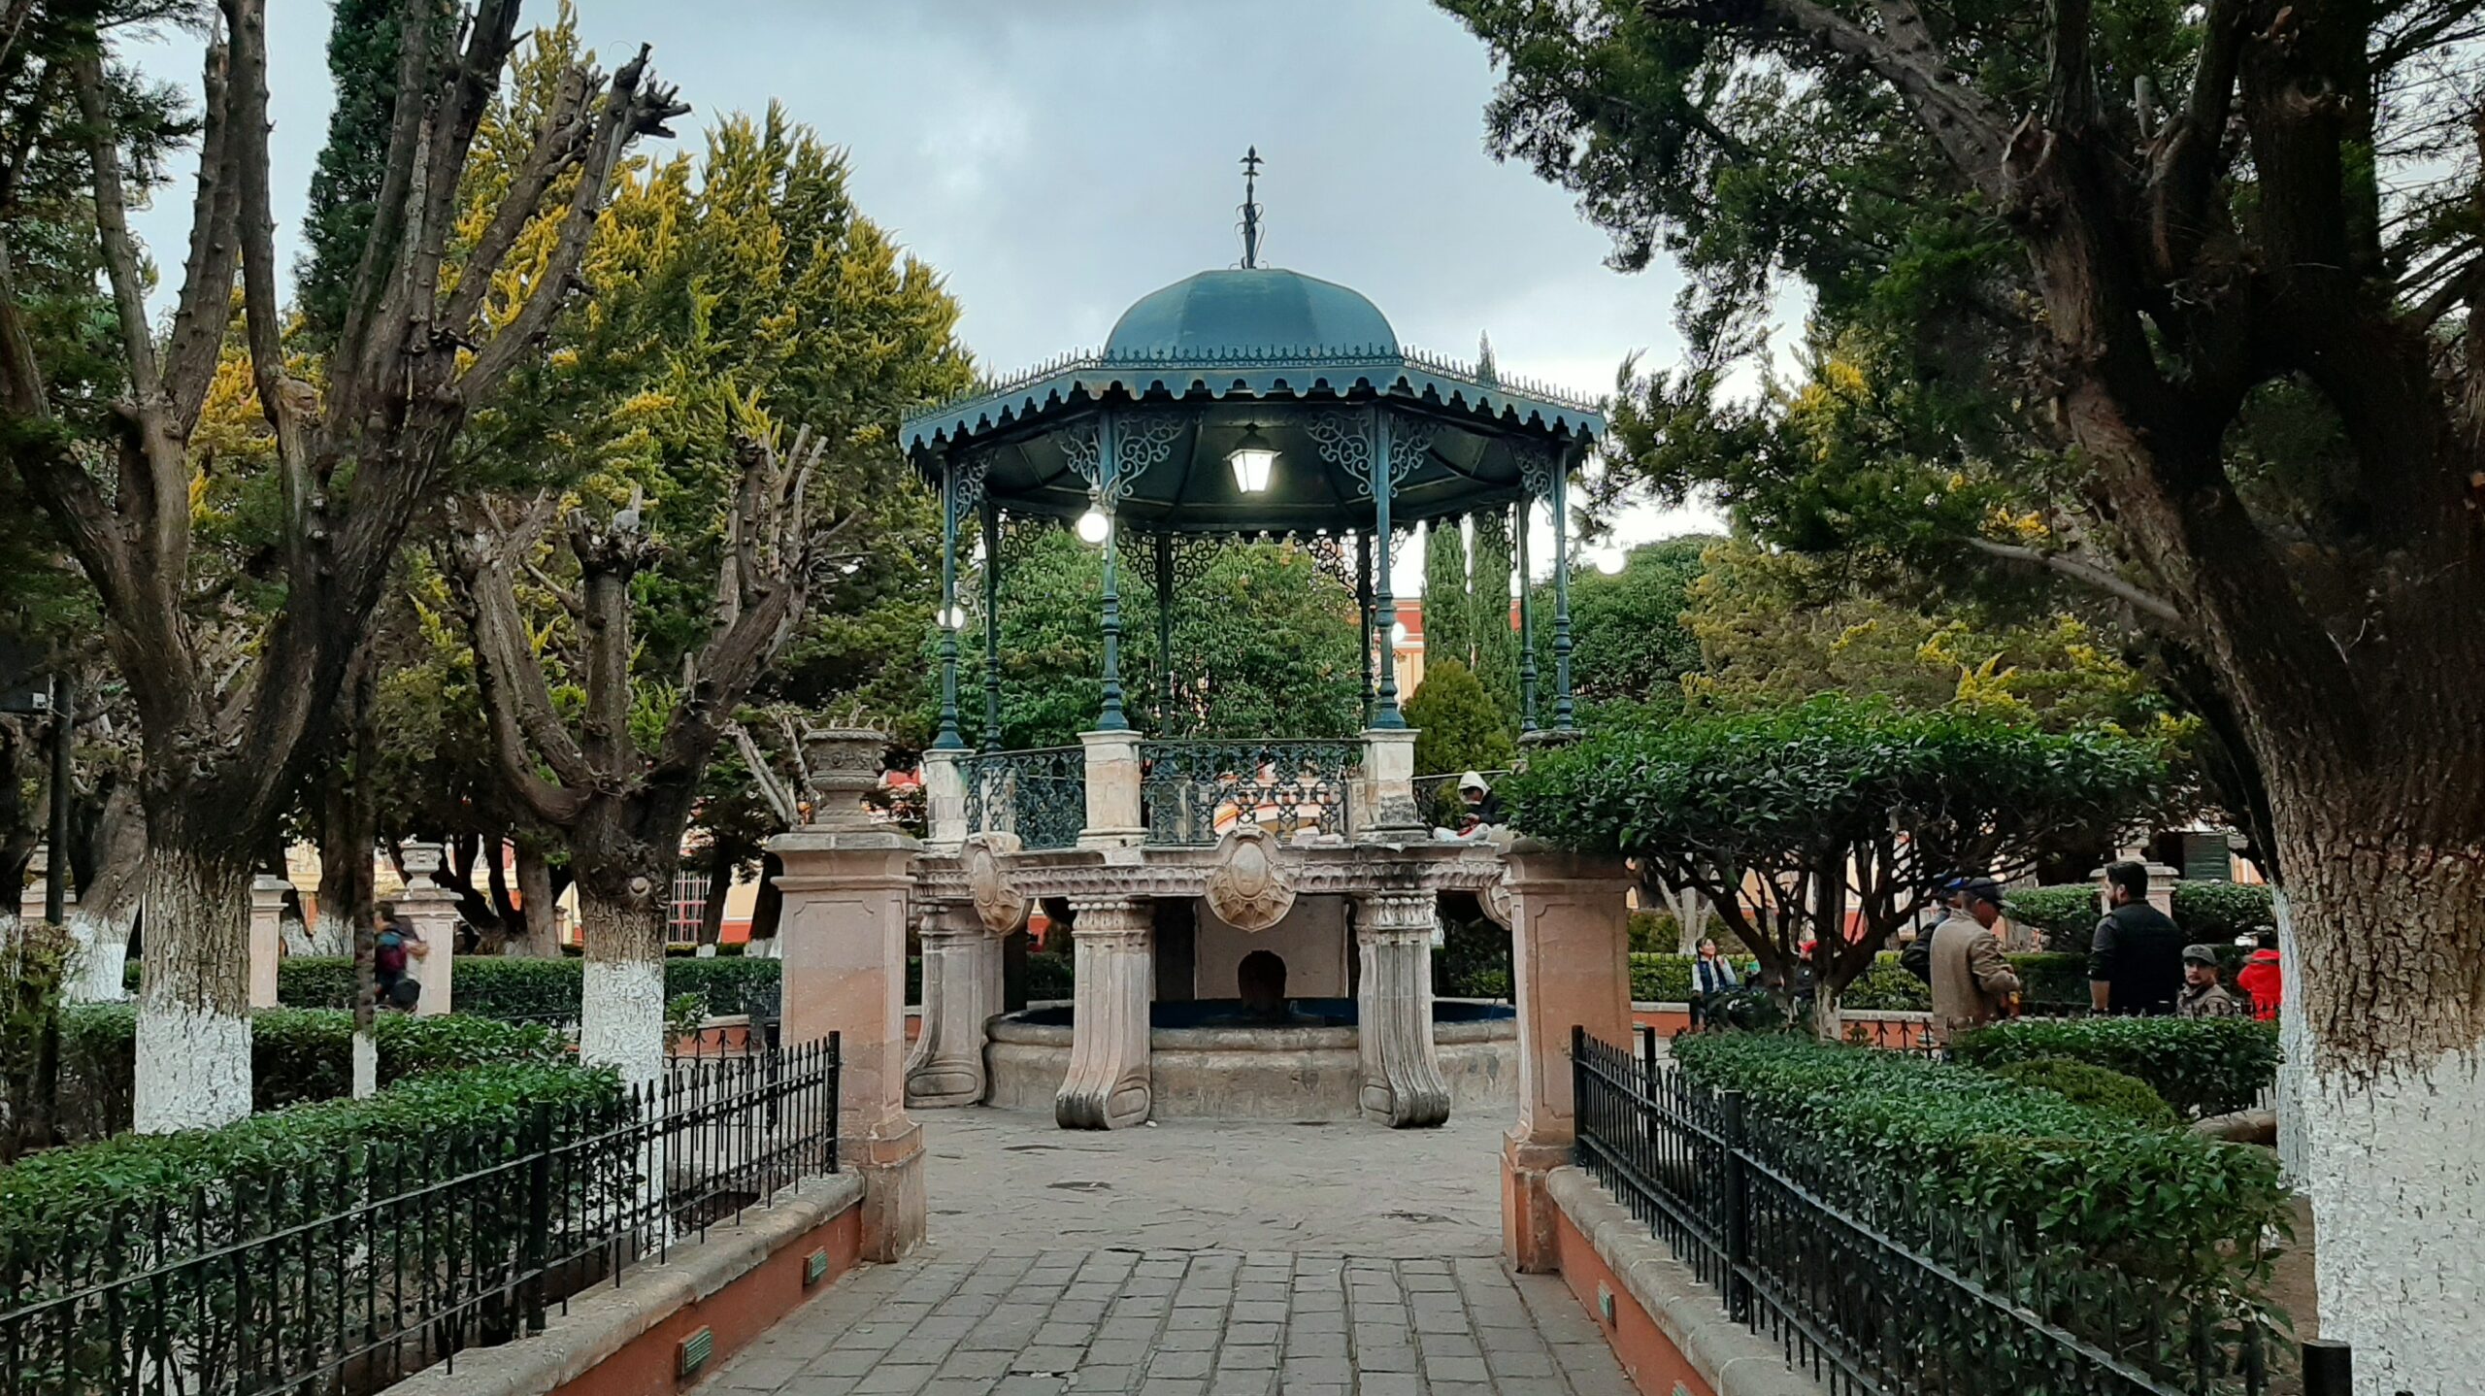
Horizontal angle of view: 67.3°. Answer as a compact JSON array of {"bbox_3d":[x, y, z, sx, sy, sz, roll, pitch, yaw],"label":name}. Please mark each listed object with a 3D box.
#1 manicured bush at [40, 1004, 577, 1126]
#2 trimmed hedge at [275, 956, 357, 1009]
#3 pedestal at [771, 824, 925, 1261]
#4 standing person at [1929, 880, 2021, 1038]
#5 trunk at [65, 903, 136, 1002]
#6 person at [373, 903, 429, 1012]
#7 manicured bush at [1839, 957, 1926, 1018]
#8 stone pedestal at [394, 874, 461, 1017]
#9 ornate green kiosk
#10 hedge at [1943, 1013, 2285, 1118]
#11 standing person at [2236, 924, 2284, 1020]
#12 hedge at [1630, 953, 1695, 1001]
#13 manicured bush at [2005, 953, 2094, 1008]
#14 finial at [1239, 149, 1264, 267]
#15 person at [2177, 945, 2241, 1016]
[{"bbox_3d":[-5.737,2.175,10.713,5.000,0.750,0.950,-6,-9,37],"label":"manicured bush"},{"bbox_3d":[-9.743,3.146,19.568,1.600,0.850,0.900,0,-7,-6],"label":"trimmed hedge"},{"bbox_3d":[-1.754,1.536,8.396,0.570,1.900,0.570,-1,-7,2],"label":"pedestal"},{"bbox_3d":[3.801,1.760,9.655,0.360,1.690,0.500,5,-9,-37],"label":"standing person"},{"bbox_3d":[-9.081,2.299,14.838,0.550,1.330,0.500,0,-7,0],"label":"trunk"},{"bbox_3d":[-6.916,2.542,15.208,0.450,1.740,0.500,-3,-8,21],"label":"person"},{"bbox_3d":[7.720,3.520,22.431,1.700,0.850,0.900,-6,-9,37],"label":"manicured bush"},{"bbox_3d":[-7.963,2.747,18.207,0.570,1.940,0.570,-1,-7,2],"label":"stone pedestal"},{"bbox_3d":[0.128,-0.785,17.334,6.000,8.780,6.000,-1,-7,2],"label":"ornate green kiosk"},{"bbox_3d":[4.086,1.808,8.692,1.800,0.600,0.650,4,-8,-30],"label":"hedge"},{"bbox_3d":[7.570,2.398,13.806,0.420,1.380,0.320,-1,-7,6],"label":"standing person"},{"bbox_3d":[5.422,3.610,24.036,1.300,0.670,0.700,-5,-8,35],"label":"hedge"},{"bbox_3d":[9.164,3.321,21.145,1.700,0.850,0.900,-6,-9,37],"label":"manicured bush"},{"bbox_3d":[0.093,-4.687,17.821,0.230,1.230,0.230,-1,-7,2],"label":"finial"},{"bbox_3d":[5.554,2.084,10.620,0.520,1.360,0.500,-5,-8,30],"label":"person"}]

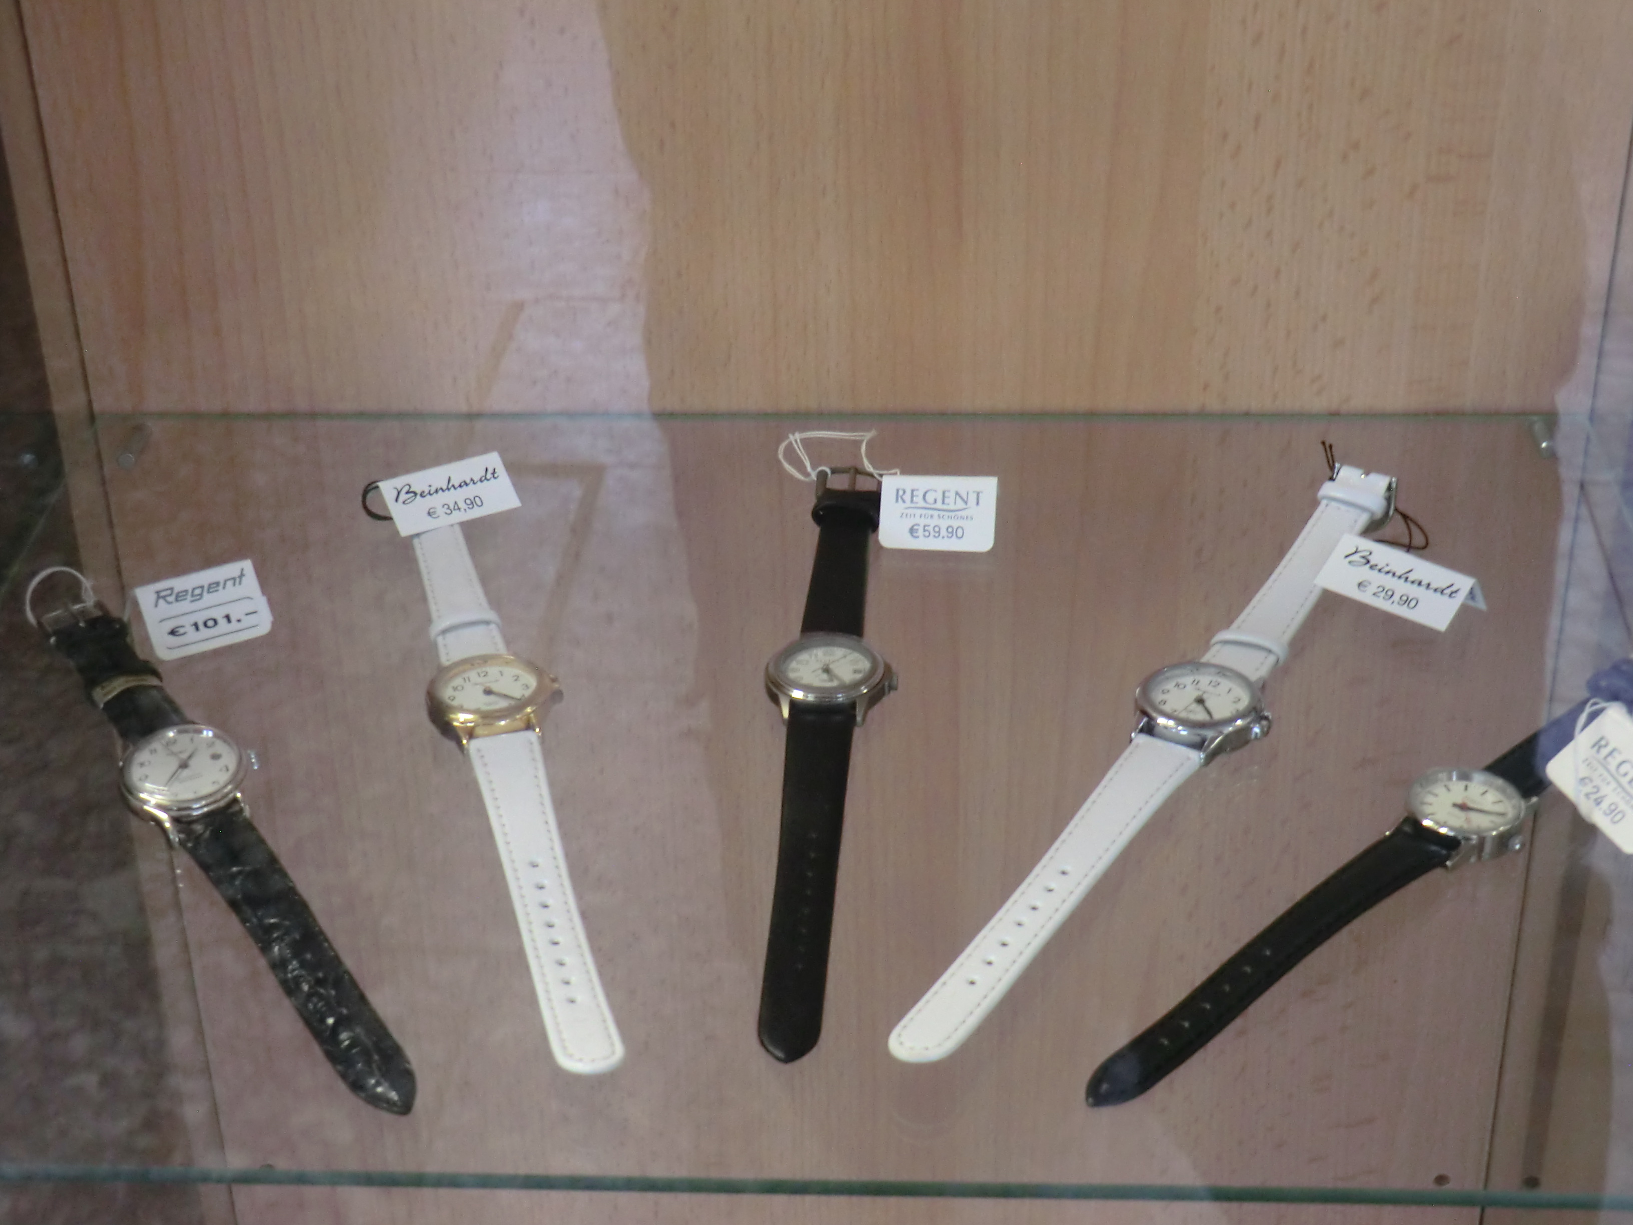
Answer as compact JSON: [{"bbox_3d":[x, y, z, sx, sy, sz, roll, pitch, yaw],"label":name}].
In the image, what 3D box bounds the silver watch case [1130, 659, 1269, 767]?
[{"bbox_3d":[0.083,0.021,0.558,0.029,0.008,0.033,17,35,29],"label":"silver watch case"}]

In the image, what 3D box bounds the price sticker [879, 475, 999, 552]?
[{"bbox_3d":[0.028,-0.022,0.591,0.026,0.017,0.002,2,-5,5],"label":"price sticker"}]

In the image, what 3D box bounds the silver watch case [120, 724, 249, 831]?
[{"bbox_3d":[-0.131,0.036,0.543,0.028,0.008,0.032,-16,33,-24],"label":"silver watch case"}]

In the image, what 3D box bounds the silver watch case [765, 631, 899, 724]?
[{"bbox_3d":[0.003,0.015,0.573,0.029,0.008,0.033,1,30,4],"label":"silver watch case"}]

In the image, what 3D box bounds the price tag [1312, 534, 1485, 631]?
[{"bbox_3d":[0.134,-0.004,0.598,0.034,0.013,0.015,23,70,36],"label":"price tag"}]

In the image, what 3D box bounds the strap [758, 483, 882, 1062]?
[{"bbox_3d":[0.002,0.022,0.559,0.016,0.009,0.220,1,30,4],"label":"strap"}]

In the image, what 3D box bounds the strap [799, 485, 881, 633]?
[{"bbox_3d":[0.006,-0.010,0.582,0.015,0.008,0.069,0,30,3],"label":"strap"}]

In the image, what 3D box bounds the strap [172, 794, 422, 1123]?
[{"bbox_3d":[-0.093,0.060,0.464,0.015,0.010,0.094,-17,33,-25],"label":"strap"}]

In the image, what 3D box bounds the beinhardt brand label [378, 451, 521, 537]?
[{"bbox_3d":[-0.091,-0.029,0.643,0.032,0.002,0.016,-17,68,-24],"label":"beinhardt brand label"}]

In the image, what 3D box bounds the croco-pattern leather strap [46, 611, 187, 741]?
[{"bbox_3d":[-0.156,0.014,0.580,0.017,0.010,0.064,-17,34,-25],"label":"croco-pattern leather strap"}]

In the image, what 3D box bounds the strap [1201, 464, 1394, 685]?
[{"bbox_3d":[0.107,-0.007,0.568,0.017,0.014,0.091,13,33,24],"label":"strap"}]

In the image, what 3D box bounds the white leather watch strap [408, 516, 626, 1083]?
[{"bbox_3d":[-0.070,0.023,0.561,0.016,0.009,0.233,-9,31,-12],"label":"white leather watch strap"}]

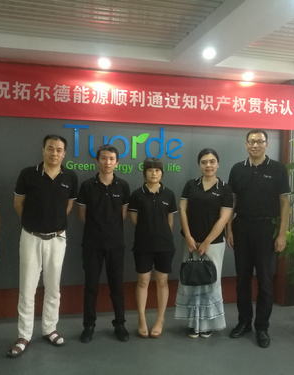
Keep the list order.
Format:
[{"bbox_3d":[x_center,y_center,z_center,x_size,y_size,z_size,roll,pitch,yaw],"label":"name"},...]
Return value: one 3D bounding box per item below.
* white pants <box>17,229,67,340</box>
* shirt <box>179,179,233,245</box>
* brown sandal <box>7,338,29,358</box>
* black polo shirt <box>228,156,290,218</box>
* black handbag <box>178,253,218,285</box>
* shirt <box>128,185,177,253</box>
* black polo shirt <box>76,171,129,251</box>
[{"bbox_3d":[-0.842,0.794,3.163,0.389,0.913,0.300,0,3,-22],"label":"white pants"},{"bbox_3d":[0.525,0.206,3.430,0.469,0.596,0.270,2,3,9],"label":"shirt"},{"bbox_3d":[-0.992,1.226,3.057,0.100,0.090,0.265,2,3,17],"label":"brown sandal"},{"bbox_3d":[0.969,0.001,3.386,0.522,0.548,0.290,2,3,16],"label":"black polo shirt"},{"bbox_3d":[0.430,0.680,3.234,0.312,0.285,0.130,2,3,8],"label":"black handbag"},{"bbox_3d":[0.053,0.263,3.406,0.438,0.615,0.250,1,3,-4],"label":"shirt"},{"bbox_3d":[-0.367,0.199,3.317,0.450,0.654,0.260,1,3,-13],"label":"black polo shirt"}]

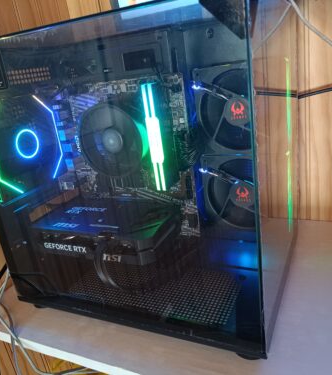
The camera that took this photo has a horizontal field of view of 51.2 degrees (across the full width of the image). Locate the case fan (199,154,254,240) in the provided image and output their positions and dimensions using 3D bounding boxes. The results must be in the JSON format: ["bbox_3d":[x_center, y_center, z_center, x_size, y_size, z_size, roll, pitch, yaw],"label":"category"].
[{"bbox_3d":[0.119,0.006,0.513,0.120,0.120,0.025,2,21,26],"label":"case fan"}]

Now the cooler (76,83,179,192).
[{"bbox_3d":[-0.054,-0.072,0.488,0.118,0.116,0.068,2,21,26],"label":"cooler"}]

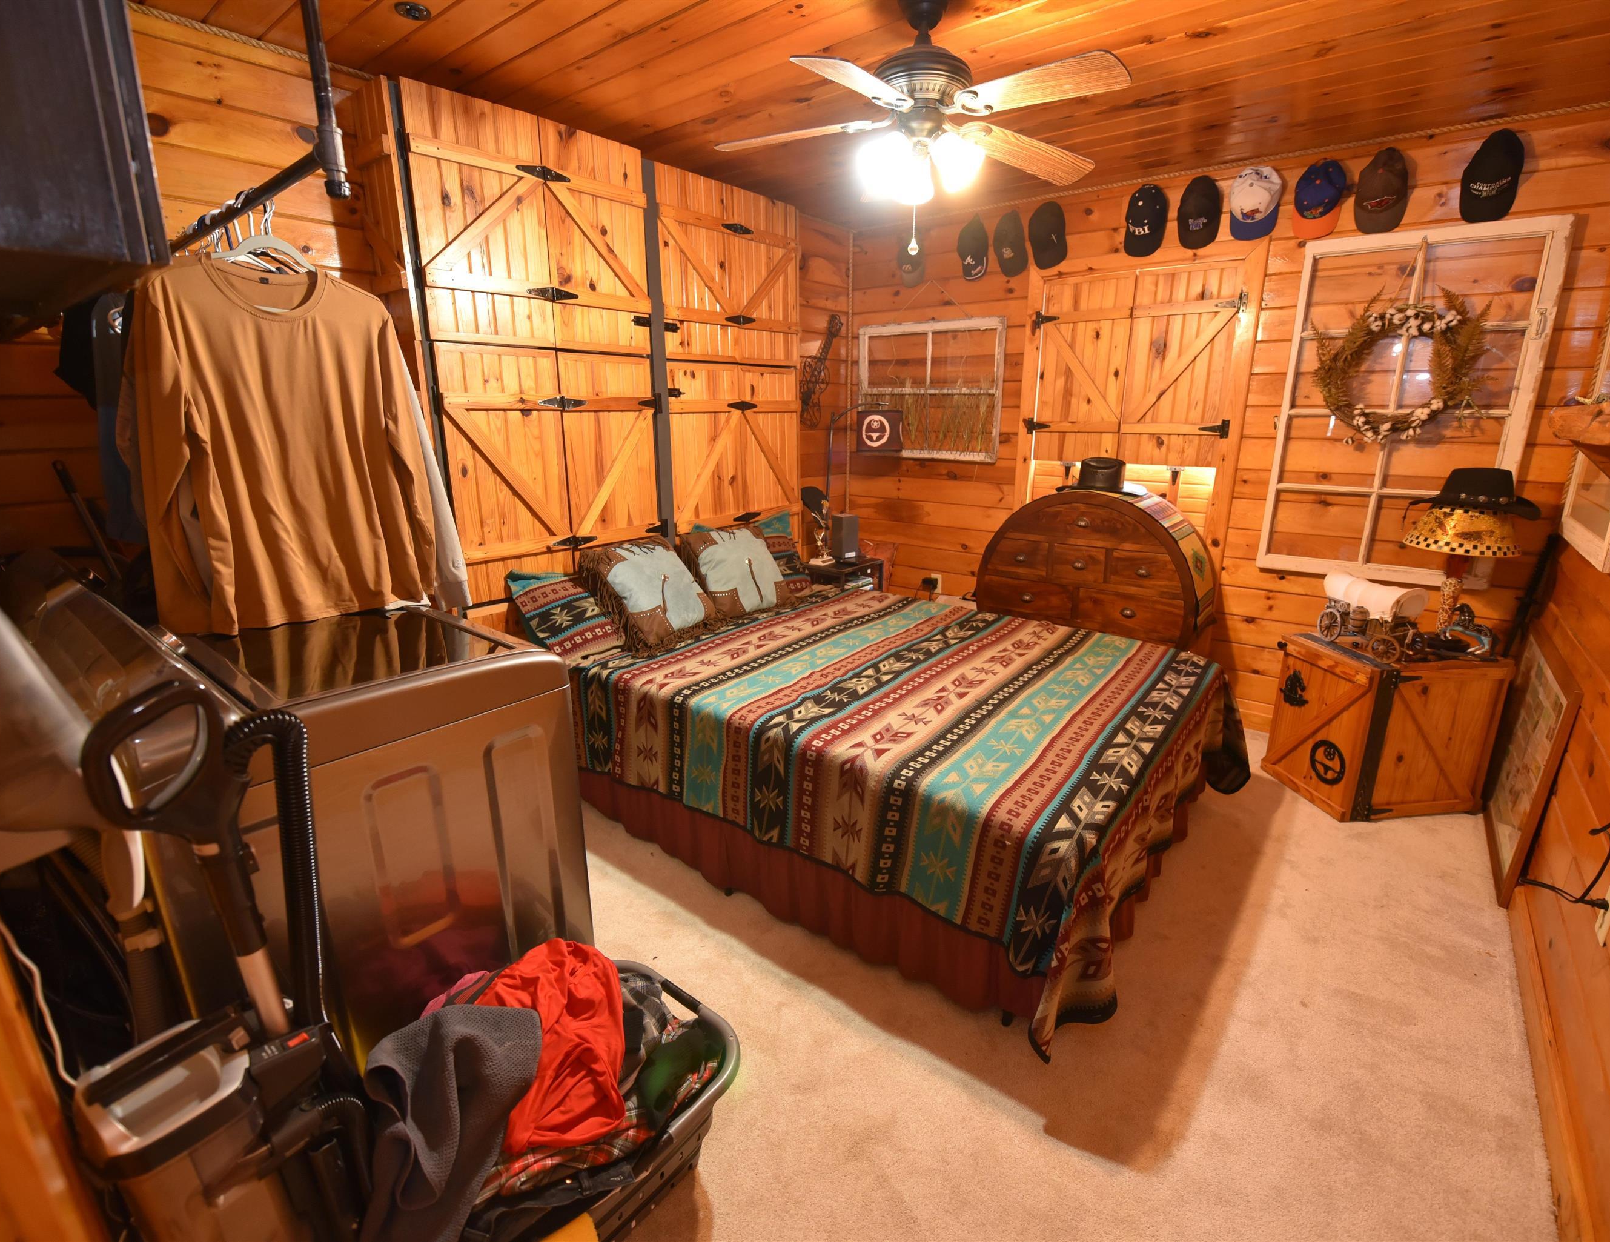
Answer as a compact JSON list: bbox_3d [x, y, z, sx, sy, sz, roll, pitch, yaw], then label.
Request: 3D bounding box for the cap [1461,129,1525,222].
[{"bbox_3d":[2.314,-1.508,2.442,0.168,0.281,0.120,13,21,38],"label":"cap"}]

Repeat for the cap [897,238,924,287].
[{"bbox_3d":[0.546,-1.914,3.832,0.155,0.262,0.120,13,21,38],"label":"cap"}]

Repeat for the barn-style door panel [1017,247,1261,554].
[{"bbox_3d":[1.538,-1.011,3.486,1.014,1.396,0.060,12,20,37],"label":"barn-style door panel"}]

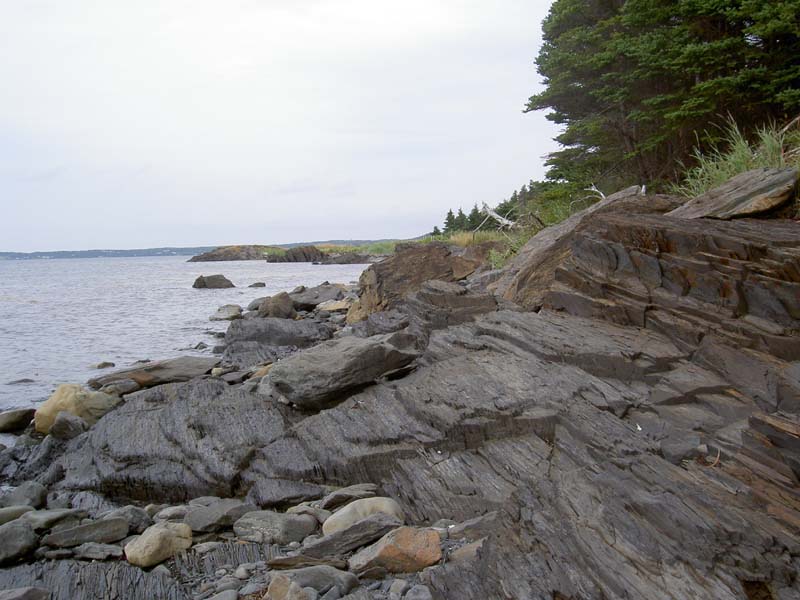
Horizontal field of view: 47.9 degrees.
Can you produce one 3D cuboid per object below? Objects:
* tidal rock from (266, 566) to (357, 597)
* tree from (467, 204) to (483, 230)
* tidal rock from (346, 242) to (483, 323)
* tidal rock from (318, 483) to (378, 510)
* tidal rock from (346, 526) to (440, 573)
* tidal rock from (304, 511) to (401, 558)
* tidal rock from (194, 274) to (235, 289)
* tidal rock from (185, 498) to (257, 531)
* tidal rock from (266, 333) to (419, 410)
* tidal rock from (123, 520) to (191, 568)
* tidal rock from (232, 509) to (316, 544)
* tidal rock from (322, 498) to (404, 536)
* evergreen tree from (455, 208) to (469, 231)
[{"bbox_3d":[-0.425,1.366,4.375,0.440,0.130,0.270,-1,3,0],"label":"tidal rock"},{"bbox_3d":[7.274,-7.957,88.000,1.700,2.750,1.700,-1,3,0],"label":"tree"},{"bbox_3d":[0.290,-0.349,18.000,2.700,1.550,2.500,-1,3,0],"label":"tidal rock"},{"bbox_3d":[-0.311,1.185,5.437,0.360,0.130,0.280,-1,3,0],"label":"tidal rock"},{"bbox_3d":[-0.031,1.206,4.350,0.448,0.173,0.291,-2,3,-20],"label":"tidal rock"},{"bbox_3d":[-0.231,1.172,4.500,0.543,0.160,0.217,-3,4,-35],"label":"tidal rock"},{"bbox_3d":[-9.720,-0.940,47.000,2.120,0.767,1.378,-1,3,0],"label":"tidal rock"},{"bbox_3d":[-1.071,1.278,5.345,0.430,0.160,0.320,-1,3,0],"label":"tidal rock"},{"bbox_3d":[-0.473,0.595,7.600,1.297,0.618,0.649,-3,3,-25],"label":"tidal rock"},{"bbox_3d":[-1.204,1.214,4.500,0.324,0.190,0.211,-3,4,-35],"label":"tidal rock"},{"bbox_3d":[-0.711,1.290,5.109,0.460,0.165,0.320,-1,3,0],"label":"tidal rock"},{"bbox_3d":[-0.191,1.152,4.750,0.436,0.183,0.240,-3,3,-25],"label":"tidal rock"},{"bbox_3d":[6.140,-7.986,90.000,1.376,2.681,1.376,-1,3,0],"label":"evergreen tree"}]

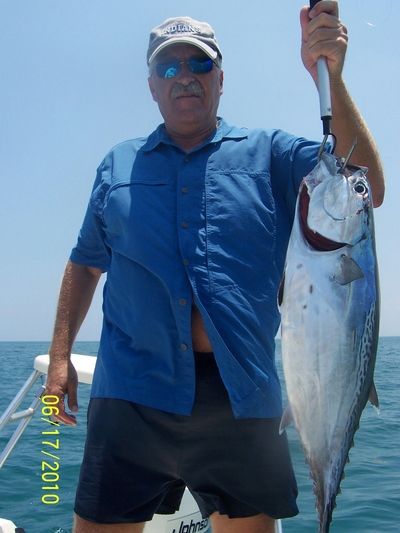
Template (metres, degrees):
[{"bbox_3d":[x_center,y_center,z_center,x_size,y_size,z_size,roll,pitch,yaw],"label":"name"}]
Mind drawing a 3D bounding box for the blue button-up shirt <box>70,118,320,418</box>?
[{"bbox_3d":[-0.015,-0.015,1.363,0.590,0.710,0.340,-1,-7,6],"label":"blue button-up shirt"}]

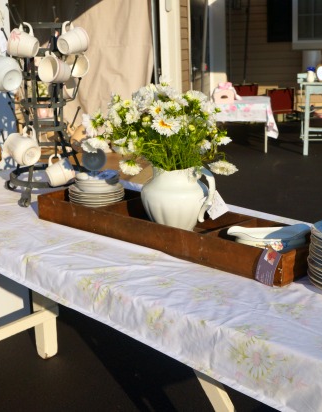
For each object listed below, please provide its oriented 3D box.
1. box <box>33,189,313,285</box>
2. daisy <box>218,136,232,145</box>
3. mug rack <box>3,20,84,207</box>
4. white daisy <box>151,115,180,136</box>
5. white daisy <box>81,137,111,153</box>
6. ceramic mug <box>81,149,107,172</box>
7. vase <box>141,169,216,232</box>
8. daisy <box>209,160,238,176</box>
[{"bbox_3d":[0.019,0.054,1.895,0.228,0.074,0.954,-14,18,-42],"label":"box"},{"bbox_3d":[0.174,-0.179,1.837,0.042,0.030,0.045,11,18,43],"label":"daisy"},{"bbox_3d":[-0.411,-0.339,2.364,0.310,0.646,0.310,-2,13,0],"label":"mug rack"},{"bbox_3d":[0.014,-0.206,1.717,0.080,0.055,0.055,-2,13,0],"label":"white daisy"},{"bbox_3d":[-0.179,-0.167,1.837,0.078,0.045,0.060,8,16,37],"label":"white daisy"},{"bbox_3d":[-0.234,-0.160,2.360,0.088,0.100,0.092,-1,15,-6],"label":"ceramic mug"},{"bbox_3d":[0.041,-0.011,1.854,0.235,0.197,0.190,6,15,31],"label":"vase"},{"bbox_3d":[0.168,-0.103,1.837,0.083,0.047,0.060,-3,13,-6],"label":"daisy"}]

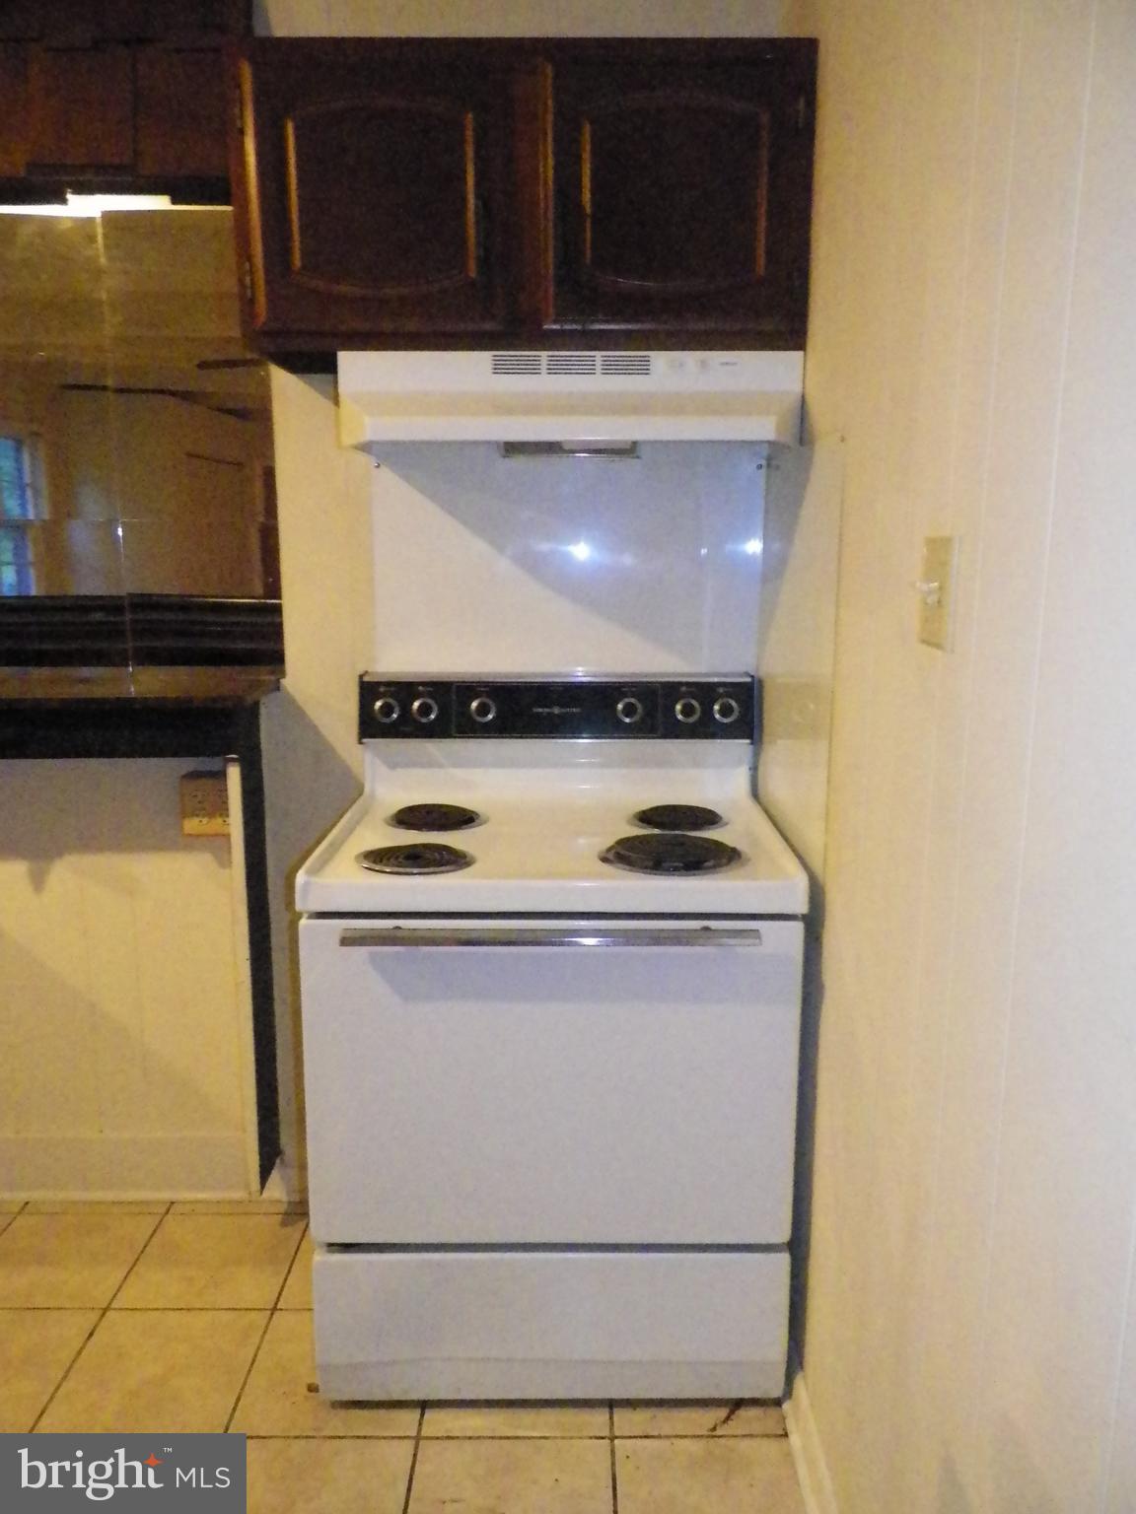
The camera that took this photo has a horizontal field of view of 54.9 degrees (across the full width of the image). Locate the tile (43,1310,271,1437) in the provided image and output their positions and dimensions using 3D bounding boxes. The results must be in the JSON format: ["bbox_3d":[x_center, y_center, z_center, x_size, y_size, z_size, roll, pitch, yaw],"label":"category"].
[{"bbox_3d":[-0.696,1.050,1.869,0.303,0.010,0.303,0,10,0],"label":"tile"}]

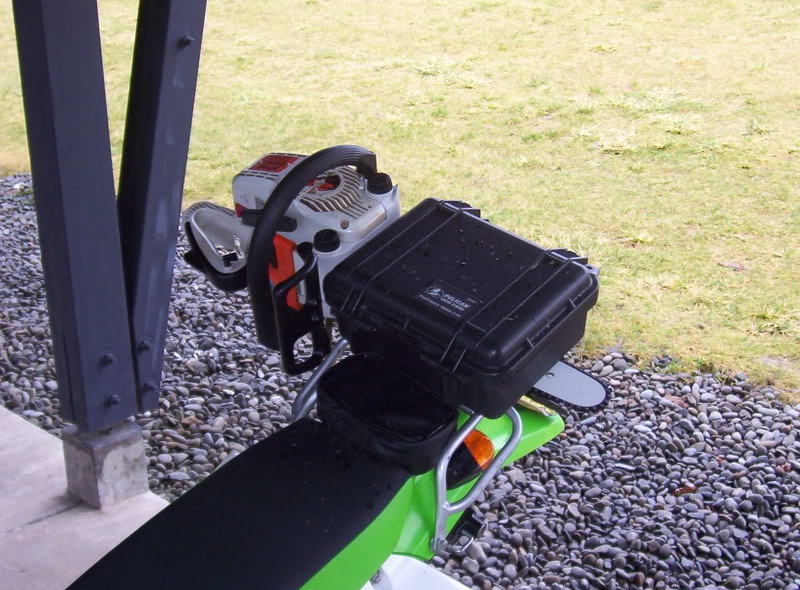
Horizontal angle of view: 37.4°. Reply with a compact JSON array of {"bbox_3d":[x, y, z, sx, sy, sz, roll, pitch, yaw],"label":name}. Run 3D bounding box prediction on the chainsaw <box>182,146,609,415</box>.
[{"bbox_3d":[-0.029,-0.020,1.581,0.655,0.230,0.277,27,49,32],"label":"chainsaw"}]

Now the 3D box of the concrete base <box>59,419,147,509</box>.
[{"bbox_3d":[-0.800,0.457,3.218,0.154,0.173,0.154,-17,24,-41],"label":"concrete base"}]

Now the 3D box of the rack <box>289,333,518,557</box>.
[{"bbox_3d":[0.046,0.151,1.571,0.240,0.160,0.297,27,49,32],"label":"rack"}]

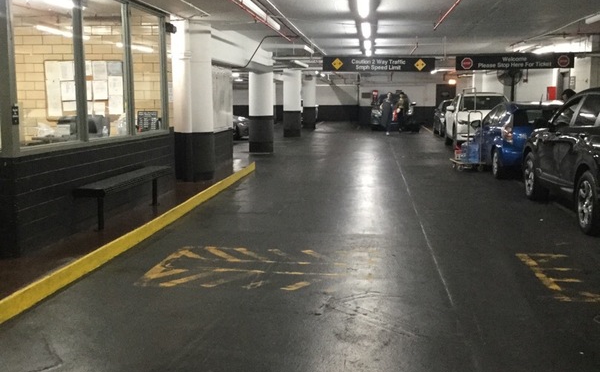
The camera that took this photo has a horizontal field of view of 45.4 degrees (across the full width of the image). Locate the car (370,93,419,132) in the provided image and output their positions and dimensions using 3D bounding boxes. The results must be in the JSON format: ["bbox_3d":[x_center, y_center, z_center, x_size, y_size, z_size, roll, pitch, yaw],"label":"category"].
[{"bbox_3d":[4.380,-3.369,32.700,1.860,1.680,4.500,1,7,9],"label":"car"}]

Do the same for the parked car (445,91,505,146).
[{"bbox_3d":[5.420,-1.937,21.100,1.860,1.650,4.550,1,7,6],"label":"parked car"}]

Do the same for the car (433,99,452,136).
[{"bbox_3d":[6.340,-2.709,28.200,1.820,1.460,4.600,1,7,6],"label":"car"}]

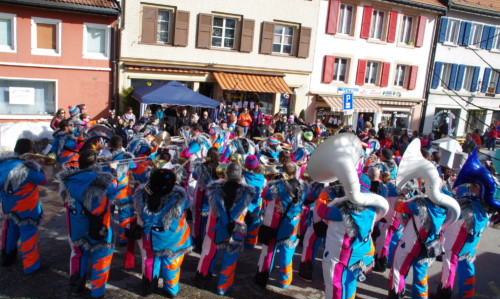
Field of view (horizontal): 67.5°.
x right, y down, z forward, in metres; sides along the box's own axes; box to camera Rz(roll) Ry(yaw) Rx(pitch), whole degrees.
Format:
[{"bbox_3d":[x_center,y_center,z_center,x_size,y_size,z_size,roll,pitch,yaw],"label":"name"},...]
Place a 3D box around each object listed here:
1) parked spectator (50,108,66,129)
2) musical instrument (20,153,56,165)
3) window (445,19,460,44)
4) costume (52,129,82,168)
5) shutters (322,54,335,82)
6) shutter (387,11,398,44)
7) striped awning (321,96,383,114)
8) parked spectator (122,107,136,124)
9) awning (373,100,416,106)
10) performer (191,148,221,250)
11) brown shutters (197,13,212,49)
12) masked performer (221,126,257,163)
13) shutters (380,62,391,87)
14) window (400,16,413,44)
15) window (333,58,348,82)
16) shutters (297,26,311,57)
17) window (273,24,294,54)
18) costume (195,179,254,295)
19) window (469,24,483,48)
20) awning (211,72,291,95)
[{"bbox_3d":[-5.983,-0.439,11.828,0.360,1.690,0.480,10,11,34],"label":"parked spectator"},{"bbox_3d":[-2.911,0.124,5.150,0.530,0.170,0.150,6,5,-38],"label":"musical instrument"},{"bbox_3d":[11.446,-6.574,21.150,0.940,1.366,0.150,1,11,-20],"label":"window"},{"bbox_3d":[-3.297,0.456,6.853,0.520,1.500,0.550,-1,12,-27],"label":"costume"},{"bbox_3d":[4.253,-4.273,20.038,0.595,1.408,0.070,0,13,-22],"label":"shutters"},{"bbox_3d":[8.319,-7.106,21.796,0.564,1.692,0.060,0,10,-25],"label":"shutter"},{"bbox_3d":[5.792,-2.453,21.008,3.756,0.740,0.950,0,10,-25],"label":"striped awning"},{"bbox_3d":[-4.330,-0.655,13.426,0.500,1.700,0.350,2,9,-15],"label":"parked spectator"},{"bbox_3d":[8.673,-2.677,22.046,3.000,0.330,0.350,0,13,-22],"label":"awning"},{"bbox_3d":[-0.719,0.805,6.176,0.530,1.680,0.460,7,9,18],"label":"performer"},{"bbox_3d":[-2.010,-5.261,16.704,0.604,1.500,0.060,-1,13,-23],"label":"brown shutters"},{"bbox_3d":[-0.307,0.332,8.935,0.700,1.770,0.500,1,9,-21],"label":"masked performer"},{"bbox_3d":[8.032,-4.424,22.162,0.552,1.406,0.060,0,10,-25],"label":"shutters"},{"bbox_3d":[8.889,-6.742,21.292,0.733,1.544,0.120,1,9,-21],"label":"window"},{"bbox_3d":[5.080,-4.462,20.966,0.992,1.247,0.120,0,10,-25],"label":"window"},{"bbox_3d":[2.636,-5.089,17.827,0.522,1.401,0.060,1,11,-20],"label":"shutters"},{"bbox_3d":[1.549,-5.125,17.653,1.025,1.363,0.120,1,9,-20],"label":"window"},{"bbox_3d":[-0.300,1.021,4.909,0.660,1.760,0.580,8,13,17],"label":"costume"},{"bbox_3d":[13.139,-6.577,21.777,0.912,1.330,0.150,1,11,-20],"label":"window"},{"bbox_3d":[0.187,-3.095,17.429,3.540,0.725,1.200,-1,13,-23],"label":"awning"}]

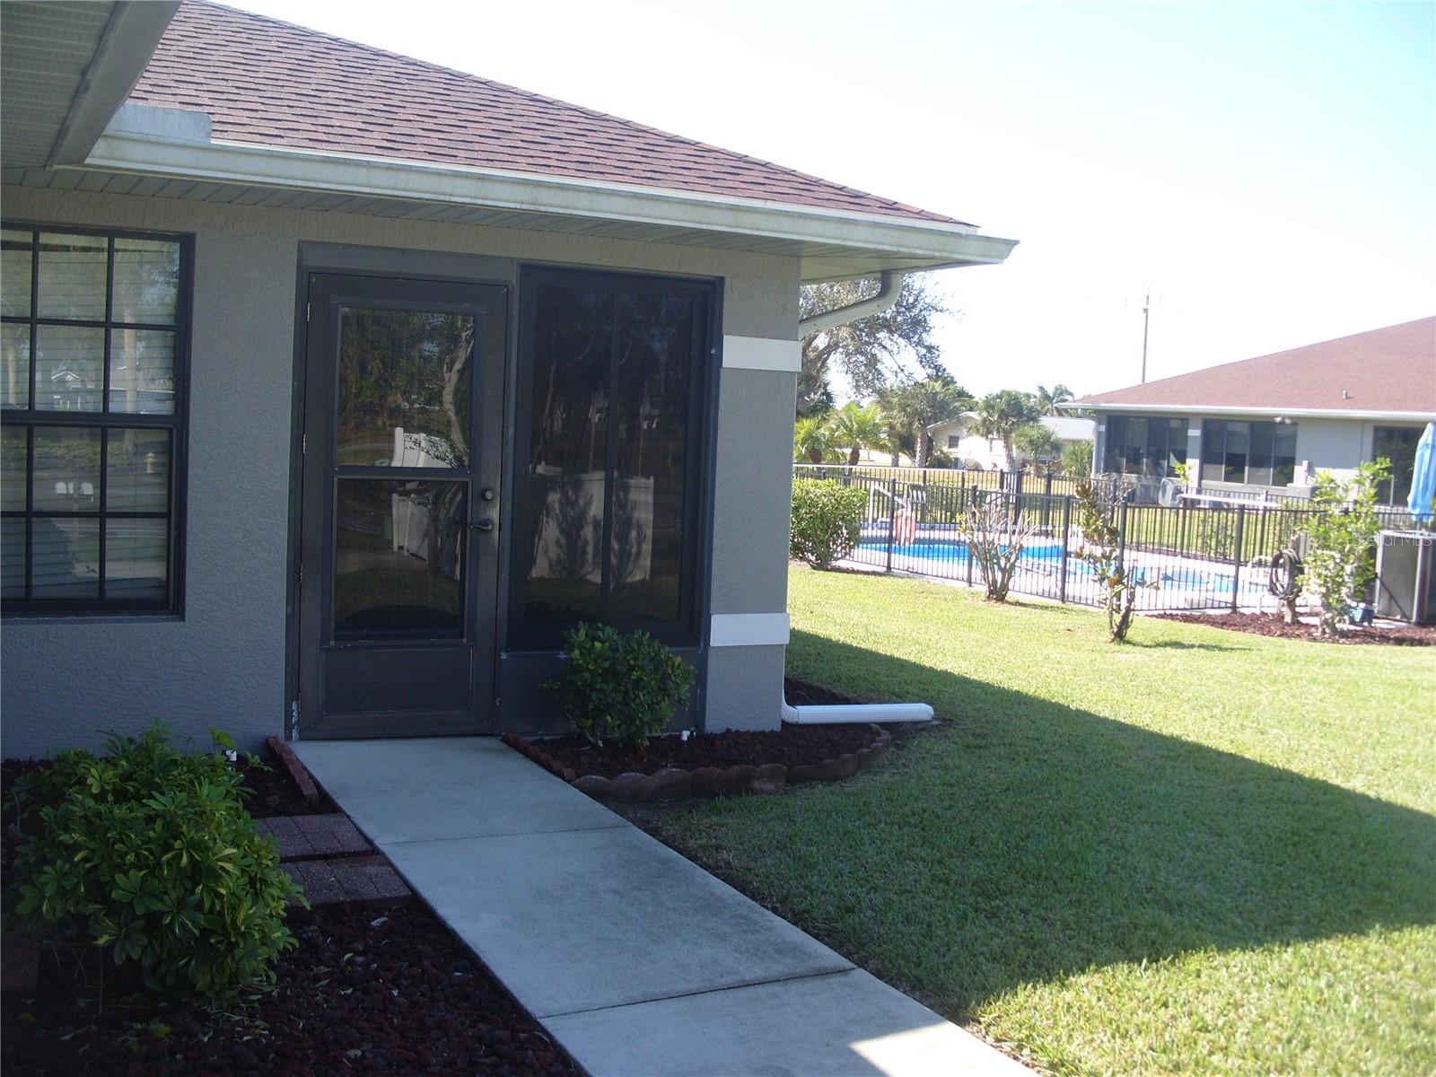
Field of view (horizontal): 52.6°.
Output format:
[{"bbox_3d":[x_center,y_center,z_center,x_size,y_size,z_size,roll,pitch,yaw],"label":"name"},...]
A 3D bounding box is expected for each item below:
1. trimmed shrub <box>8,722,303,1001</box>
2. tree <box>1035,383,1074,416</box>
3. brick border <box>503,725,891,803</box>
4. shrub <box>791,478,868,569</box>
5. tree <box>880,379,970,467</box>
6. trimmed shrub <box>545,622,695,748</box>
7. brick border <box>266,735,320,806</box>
[{"bbox_3d":[-1.446,0.831,3.740,0.730,0.650,0.780,1,4,-21],"label":"trimmed shrub"},{"bbox_3d":[27.724,-9.226,120.000,3.500,7.300,3.500,3,4,13],"label":"tree"},{"bbox_3d":[0.069,0.984,6.686,1.880,0.105,1.050,1,4,-26],"label":"brick border"},{"bbox_3d":[1.343,-0.191,19.000,1.200,1.180,1.150,3,4,4],"label":"shrub"},{"bbox_3d":[9.747,-5.412,68.000,4.200,4.250,4.200,3,4,8],"label":"tree"},{"bbox_3d":[-0.440,0.669,6.586,0.630,0.560,0.600,2,4,-4],"label":"trimmed shrub"},{"bbox_3d":[-1.700,0.950,5.807,0.060,0.080,1.070,1,4,-22],"label":"brick border"}]

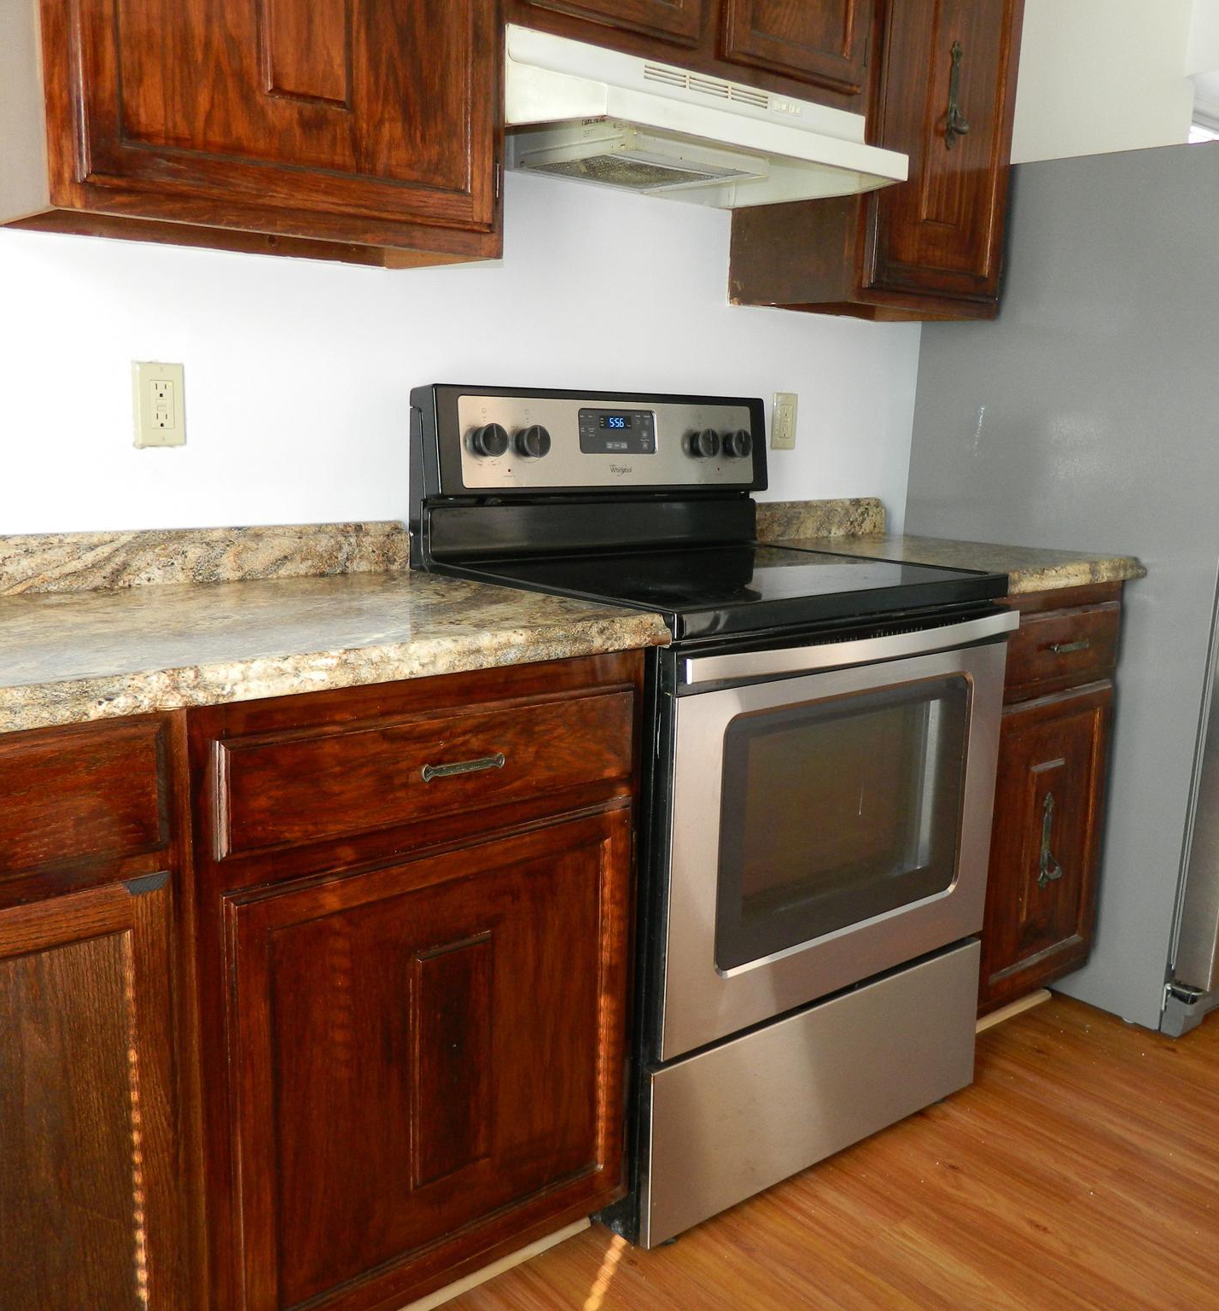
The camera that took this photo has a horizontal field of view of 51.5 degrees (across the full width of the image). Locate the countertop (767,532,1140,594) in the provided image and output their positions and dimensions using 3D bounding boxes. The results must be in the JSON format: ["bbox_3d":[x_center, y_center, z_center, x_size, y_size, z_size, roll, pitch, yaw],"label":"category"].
[{"bbox_3d":[0.632,-0.186,2.531,0.508,0.038,0.640,-7,14,-39],"label":"countertop"}]

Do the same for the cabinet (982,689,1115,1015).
[{"bbox_3d":[0.815,0.362,2.401,0.418,0.589,0.021,-7,14,-39],"label":"cabinet"}]

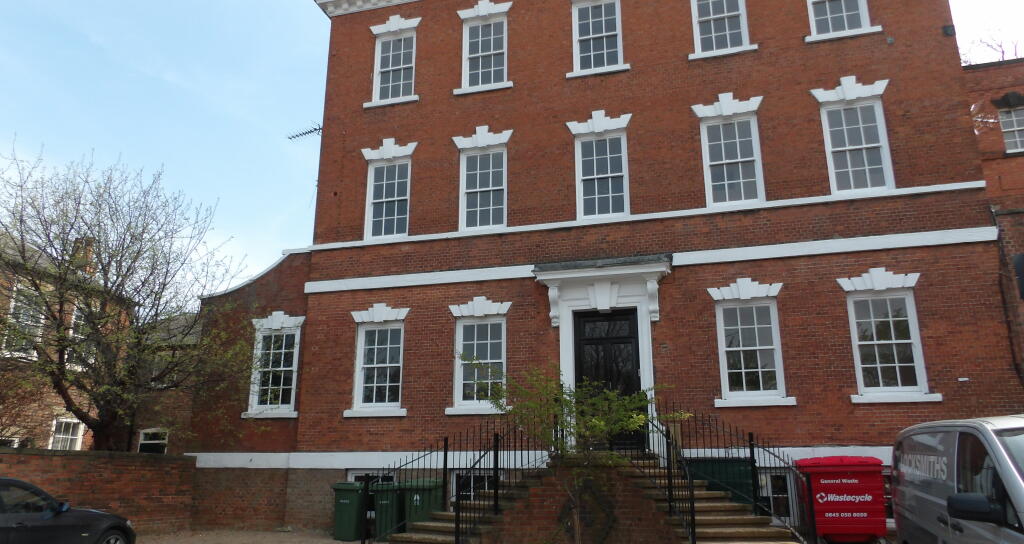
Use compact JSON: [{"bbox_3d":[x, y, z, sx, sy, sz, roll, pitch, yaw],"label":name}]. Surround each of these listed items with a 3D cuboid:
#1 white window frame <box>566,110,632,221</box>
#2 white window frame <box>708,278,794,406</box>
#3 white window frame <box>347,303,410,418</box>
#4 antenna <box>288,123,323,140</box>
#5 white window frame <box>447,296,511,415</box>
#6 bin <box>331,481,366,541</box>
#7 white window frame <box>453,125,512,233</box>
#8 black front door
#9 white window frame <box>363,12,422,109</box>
[{"bbox_3d":[2.082,-2.549,16.680,1.586,2.737,0.200,-4,-16,15],"label":"white window frame"},{"bbox_3d":[4.655,1.358,13.927,1.479,2.530,0.200,-4,-16,15],"label":"white window frame"},{"bbox_3d":[-3.006,1.964,15.995,1.518,2.549,0.200,-4,-16,15],"label":"white window frame"},{"bbox_3d":[-5.579,-3.710,19.168,1.150,0.320,0.320,-8,-17,27],"label":"antenna"},{"bbox_3d":[-0.741,1.885,16.282,1.571,2.718,0.200,-4,-16,15],"label":"white window frame"},{"bbox_3d":[-3.309,5.004,14.823,0.580,1.070,0.730,-2,-15,5],"label":"bin"},{"bbox_3d":[-0.680,-2.201,16.470,1.508,2.584,0.200,-4,-16,15],"label":"white window frame"},{"bbox_3d":[2.106,2.320,15.497,1.415,3.017,0.150,-4,-16,15],"label":"black front door"},{"bbox_3d":[-3.001,-5.381,18.028,1.507,2.559,0.200,-4,-16,15],"label":"white window frame"}]

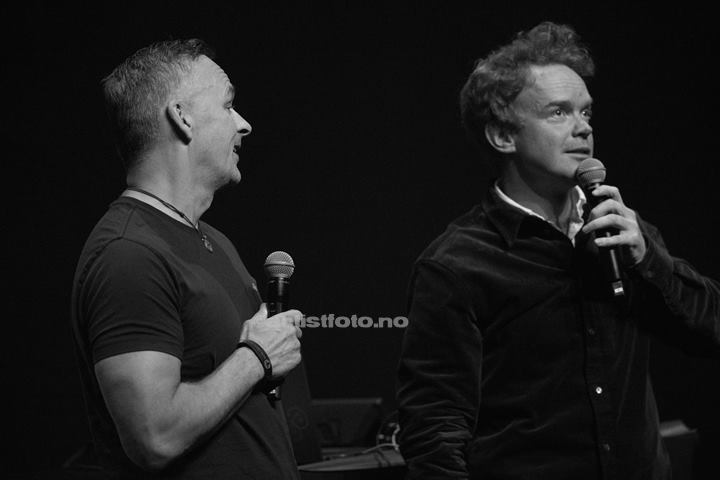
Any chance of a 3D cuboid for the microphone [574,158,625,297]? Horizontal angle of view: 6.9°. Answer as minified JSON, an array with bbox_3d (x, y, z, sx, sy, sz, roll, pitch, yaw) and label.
[{"bbox_3d":[0.411,-0.022,10.100,0.051,0.245,0.051,-13,-15,0],"label":"microphone"}]

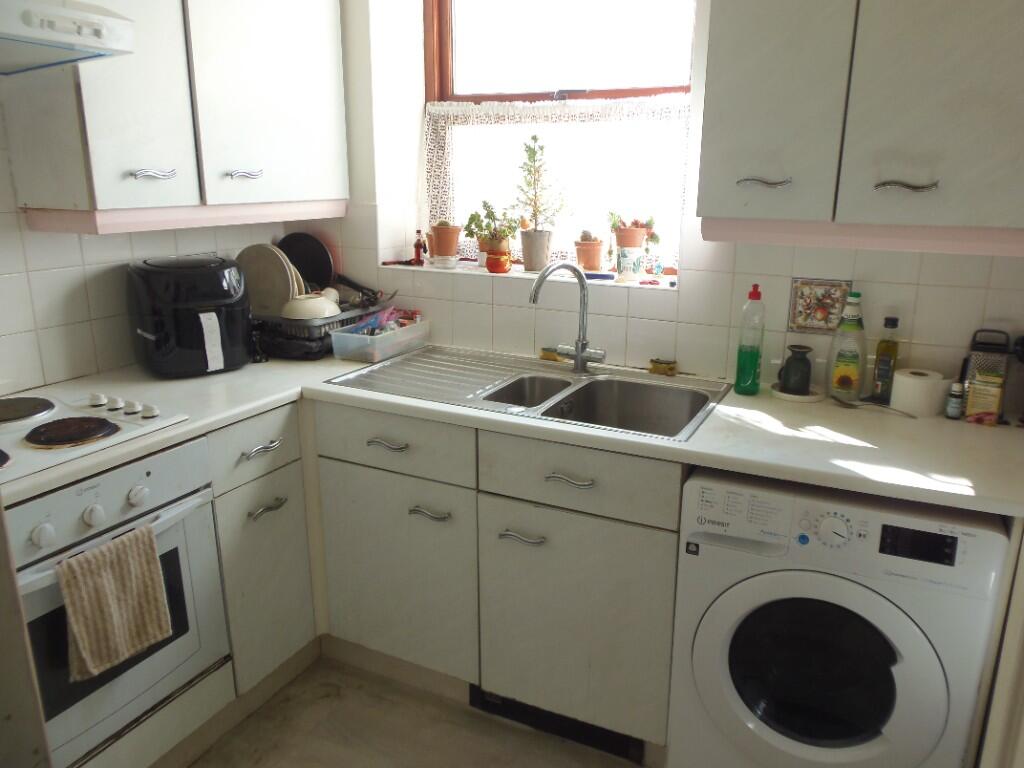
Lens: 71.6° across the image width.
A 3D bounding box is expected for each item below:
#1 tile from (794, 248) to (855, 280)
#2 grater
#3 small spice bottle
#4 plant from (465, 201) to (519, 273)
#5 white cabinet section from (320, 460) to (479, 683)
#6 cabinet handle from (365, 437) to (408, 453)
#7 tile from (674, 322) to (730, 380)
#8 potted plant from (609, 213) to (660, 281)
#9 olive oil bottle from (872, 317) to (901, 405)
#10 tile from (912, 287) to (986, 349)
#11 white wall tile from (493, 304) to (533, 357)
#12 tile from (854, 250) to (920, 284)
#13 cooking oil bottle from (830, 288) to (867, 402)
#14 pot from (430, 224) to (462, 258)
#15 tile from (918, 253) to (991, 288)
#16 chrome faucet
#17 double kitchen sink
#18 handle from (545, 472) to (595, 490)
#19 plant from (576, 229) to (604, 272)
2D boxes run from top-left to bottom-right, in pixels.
[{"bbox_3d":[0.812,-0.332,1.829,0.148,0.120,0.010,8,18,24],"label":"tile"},{"bbox_3d":[1.139,-0.026,1.710,0.100,0.216,0.080,10,18,29],"label":"grater"},{"bbox_3d":[1.054,0.039,1.690,0.037,0.088,0.037,8,18,24],"label":"small spice bottle"},{"bbox_3d":[-0.064,-0.497,2.388,0.175,0.232,0.160,1,15,0],"label":"plant"},{"bbox_3d":[-0.194,0.440,2.184,0.506,0.573,0.552,8,17,25],"label":"white cabinet section"},{"bbox_3d":[-0.319,0.158,1.826,0.124,0.027,0.028,8,18,24],"label":"cabinet handle"},{"bbox_3d":[0.541,-0.097,2.031,0.146,0.146,0.010,8,17,25],"label":"tile"},{"bbox_3d":[0.370,-0.422,2.185,0.150,0.203,0.140,8,17,24],"label":"potted plant"},{"bbox_3d":[0.966,-0.064,1.829,0.056,0.222,0.056,9,17,27],"label":"olive oil bottle"},{"bbox_3d":[1.101,-0.170,1.785,0.149,0.149,0.008,8,17,24],"label":"tile"},{"bbox_3d":[0.004,-0.173,2.269,0.148,0.151,0.010,8,18,24],"label":"white wall tile"},{"bbox_3d":[0.943,-0.321,1.767,0.146,0.138,0.010,8,17,25],"label":"tile"},{"bbox_3d":[0.877,-0.099,1.839,0.090,0.281,0.082,8,17,25],"label":"cooking oil bottle"},{"bbox_3d":[-0.225,-0.491,2.436,0.104,0.101,0.104,1,16,0],"label":"pot"},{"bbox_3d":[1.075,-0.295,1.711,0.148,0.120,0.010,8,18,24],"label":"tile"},{"bbox_3d":[0.141,-0.181,2.018,0.230,0.325,0.140,-14,21,-43],"label":"chrome faucet"},{"bbox_3d":[0.046,0.073,1.970,0.983,0.168,0.519,8,17,25],"label":"double kitchen sink"},{"bbox_3d":[0.132,0.220,1.629,0.117,0.024,0.025,8,17,24],"label":"handle"},{"bbox_3d":[0.262,-0.439,2.343,0.099,0.140,0.099,0,16,0],"label":"plant"}]

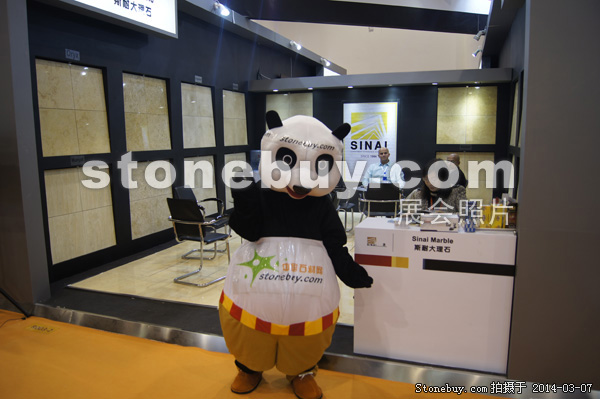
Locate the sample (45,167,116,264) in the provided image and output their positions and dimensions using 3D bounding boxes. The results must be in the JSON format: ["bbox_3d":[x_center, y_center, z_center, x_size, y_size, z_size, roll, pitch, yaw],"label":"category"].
[{"bbox_3d":[-2.570,0.145,5.362,0.036,1.046,0.978,3,9,20],"label":"sample"}]

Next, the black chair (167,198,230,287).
[{"bbox_3d":[-1.020,0.414,4.916,0.540,0.920,0.600,3,9,26],"label":"black chair"}]

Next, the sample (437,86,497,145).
[{"bbox_3d":[2.974,-1.483,8.019,1.000,1.000,0.030,2,9,20],"label":"sample"}]

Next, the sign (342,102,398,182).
[{"bbox_3d":[1.380,-1.097,8.874,1.053,1.565,0.031,3,9,20],"label":"sign"}]

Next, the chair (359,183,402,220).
[{"bbox_3d":[1.151,0.207,6.432,0.536,0.953,0.567,0,8,5],"label":"chair"}]

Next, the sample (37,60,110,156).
[{"bbox_3d":[-2.496,-1.004,5.025,0.030,1.000,0.970,2,9,20],"label":"sample"}]

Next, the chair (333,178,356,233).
[{"bbox_3d":[0.559,0.097,7.221,0.567,0.953,0.536,2,9,18],"label":"chair"}]

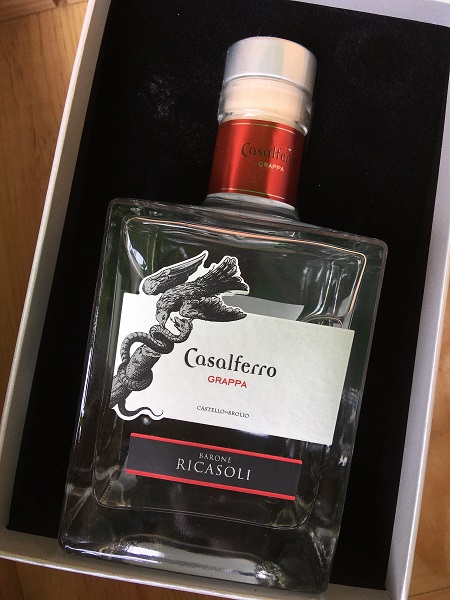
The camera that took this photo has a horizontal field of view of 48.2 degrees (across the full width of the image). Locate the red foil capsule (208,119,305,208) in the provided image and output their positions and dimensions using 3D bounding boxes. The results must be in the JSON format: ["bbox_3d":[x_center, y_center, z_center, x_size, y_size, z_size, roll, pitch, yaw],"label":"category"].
[{"bbox_3d":[0.013,-0.053,0.201,0.035,0.035,0.027,8,94,-17],"label":"red foil capsule"}]

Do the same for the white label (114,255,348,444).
[{"bbox_3d":[0.003,0.017,0.176,0.082,0.002,0.064,9,94,0],"label":"white label"}]

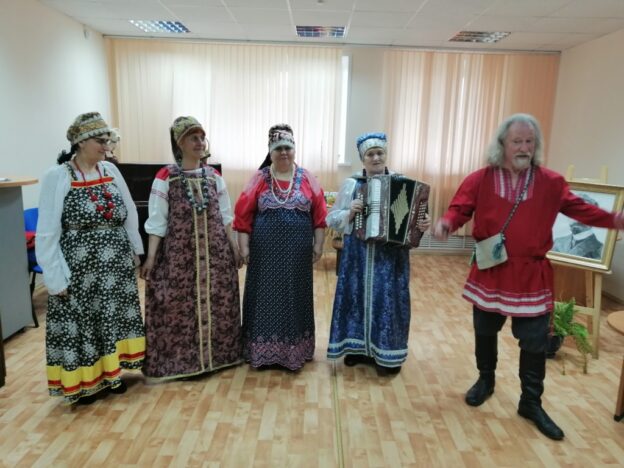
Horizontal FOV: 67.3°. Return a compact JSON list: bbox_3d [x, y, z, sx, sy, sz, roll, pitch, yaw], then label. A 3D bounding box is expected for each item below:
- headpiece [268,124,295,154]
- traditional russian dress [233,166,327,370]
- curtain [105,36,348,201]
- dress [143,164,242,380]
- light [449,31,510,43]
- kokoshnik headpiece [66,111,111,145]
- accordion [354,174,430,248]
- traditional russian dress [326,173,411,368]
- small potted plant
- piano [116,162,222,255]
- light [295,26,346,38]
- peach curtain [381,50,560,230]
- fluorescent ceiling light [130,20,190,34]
[{"bbox_3d":[-0.191,-0.605,2.939,0.165,0.170,0.200,1,11,-4],"label":"headpiece"},{"bbox_3d":[-0.211,0.208,3.095,0.580,1.289,0.370,2,11,-2],"label":"traditional russian dress"},{"bbox_3d":[-1.135,-1.337,6.144,3.000,2.200,0.140,2,11,0],"label":"curtain"},{"bbox_3d":[-0.768,0.202,3.036,0.600,1.286,0.420,-1,11,-17],"label":"dress"},{"bbox_3d":[1.907,-2.241,5.345,0.585,0.060,0.585,2,11,1],"label":"light"},{"bbox_3d":[-1.168,-0.563,2.475,0.205,0.155,0.180,-6,6,29],"label":"kokoshnik headpiece"},{"bbox_3d":[0.482,-0.135,2.806,0.380,0.370,0.200,12,11,5],"label":"accordion"},{"bbox_3d":[0.402,0.235,3.175,0.560,1.260,0.400,3,11,7],"label":"traditional russian dress"},{"bbox_3d":[1.848,0.691,3.451,0.420,0.440,0.380,2,11,0],"label":"small potted plant"},{"bbox_3d":[-1.756,-0.221,5.494,1.460,1.200,0.600,0,12,-11],"label":"piano"},{"bbox_3d":[0.098,-2.324,5.338,0.600,0.070,0.600,2,11,0],"label":"light"},{"bbox_3d":[1.966,-1.168,6.159,2.280,2.320,0.140,2,11,0],"label":"peach curtain"},{"bbox_3d":[-1.691,-2.374,5.381,0.585,0.060,0.585,2,11,1],"label":"fluorescent ceiling light"}]

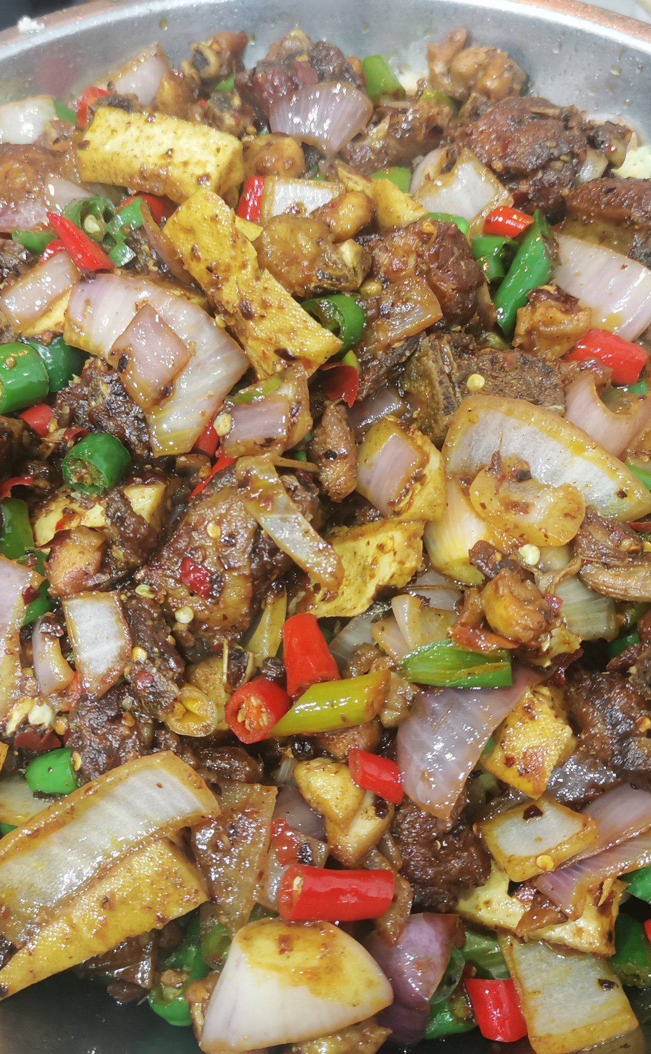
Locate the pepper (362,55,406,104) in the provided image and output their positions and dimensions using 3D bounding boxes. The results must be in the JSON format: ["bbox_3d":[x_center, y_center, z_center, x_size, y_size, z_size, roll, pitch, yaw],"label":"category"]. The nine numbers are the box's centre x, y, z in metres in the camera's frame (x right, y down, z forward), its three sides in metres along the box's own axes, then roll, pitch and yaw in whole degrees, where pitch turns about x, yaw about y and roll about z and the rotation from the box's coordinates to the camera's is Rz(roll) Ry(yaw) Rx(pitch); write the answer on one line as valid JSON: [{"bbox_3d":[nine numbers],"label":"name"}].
[{"bbox_3d":[0.021,-0.163,0.398,0.011,0.011,0.016,-17,79,-8],"label":"pepper"}]

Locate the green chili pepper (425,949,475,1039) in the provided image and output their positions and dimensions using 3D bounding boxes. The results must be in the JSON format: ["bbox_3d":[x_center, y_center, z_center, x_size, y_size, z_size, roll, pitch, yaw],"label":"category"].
[{"bbox_3d":[0.028,0.104,0.244,0.013,0.013,0.019,10,59,7],"label":"green chili pepper"}]

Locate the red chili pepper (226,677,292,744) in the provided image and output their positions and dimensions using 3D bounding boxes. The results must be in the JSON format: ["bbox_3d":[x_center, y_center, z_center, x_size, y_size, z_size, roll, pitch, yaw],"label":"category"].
[{"bbox_3d":[-0.016,0.044,0.263,0.013,0.013,0.013,32,31,21],"label":"red chili pepper"}]

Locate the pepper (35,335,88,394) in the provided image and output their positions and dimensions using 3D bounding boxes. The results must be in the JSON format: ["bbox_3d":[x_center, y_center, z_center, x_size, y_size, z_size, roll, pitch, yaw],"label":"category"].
[{"bbox_3d":[-0.071,-0.043,0.292,0.018,0.015,0.015,-12,58,-7],"label":"pepper"}]

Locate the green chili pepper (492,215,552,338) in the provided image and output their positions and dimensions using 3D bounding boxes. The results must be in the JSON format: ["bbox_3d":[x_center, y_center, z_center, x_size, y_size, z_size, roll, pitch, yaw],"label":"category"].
[{"bbox_3d":[0.056,-0.071,0.309,0.012,0.012,0.035,24,84,16],"label":"green chili pepper"}]

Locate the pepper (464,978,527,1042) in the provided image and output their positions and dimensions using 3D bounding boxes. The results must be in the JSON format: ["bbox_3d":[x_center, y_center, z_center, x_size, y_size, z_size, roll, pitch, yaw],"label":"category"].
[{"bbox_3d":[0.038,0.109,0.247,0.010,0.010,0.014,-21,67,-10],"label":"pepper"}]

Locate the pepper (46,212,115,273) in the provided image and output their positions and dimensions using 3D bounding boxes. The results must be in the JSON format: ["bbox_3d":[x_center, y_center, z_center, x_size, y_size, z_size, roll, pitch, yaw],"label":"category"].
[{"bbox_3d":[-0.070,-0.082,0.313,0.009,0.009,0.024,-39,65,-21],"label":"pepper"}]

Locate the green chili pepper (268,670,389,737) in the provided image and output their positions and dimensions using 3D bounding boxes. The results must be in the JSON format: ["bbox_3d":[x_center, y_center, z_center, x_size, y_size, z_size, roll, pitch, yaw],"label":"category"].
[{"bbox_3d":[0.001,0.038,0.235,0.026,0.010,0.010,-12,57,-5],"label":"green chili pepper"}]

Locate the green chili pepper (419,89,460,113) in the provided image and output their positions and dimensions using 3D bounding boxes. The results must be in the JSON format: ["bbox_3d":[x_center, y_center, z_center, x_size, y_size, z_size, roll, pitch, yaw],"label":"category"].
[{"bbox_3d":[0.036,-0.136,0.352,0.016,0.011,0.011,0,57,1],"label":"green chili pepper"}]

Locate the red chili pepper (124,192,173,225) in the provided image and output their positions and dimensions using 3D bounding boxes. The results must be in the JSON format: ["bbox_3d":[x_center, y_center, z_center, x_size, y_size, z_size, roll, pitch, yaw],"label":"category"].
[{"bbox_3d":[-0.054,-0.094,0.328,0.017,0.011,0.011,12,58,9],"label":"red chili pepper"}]

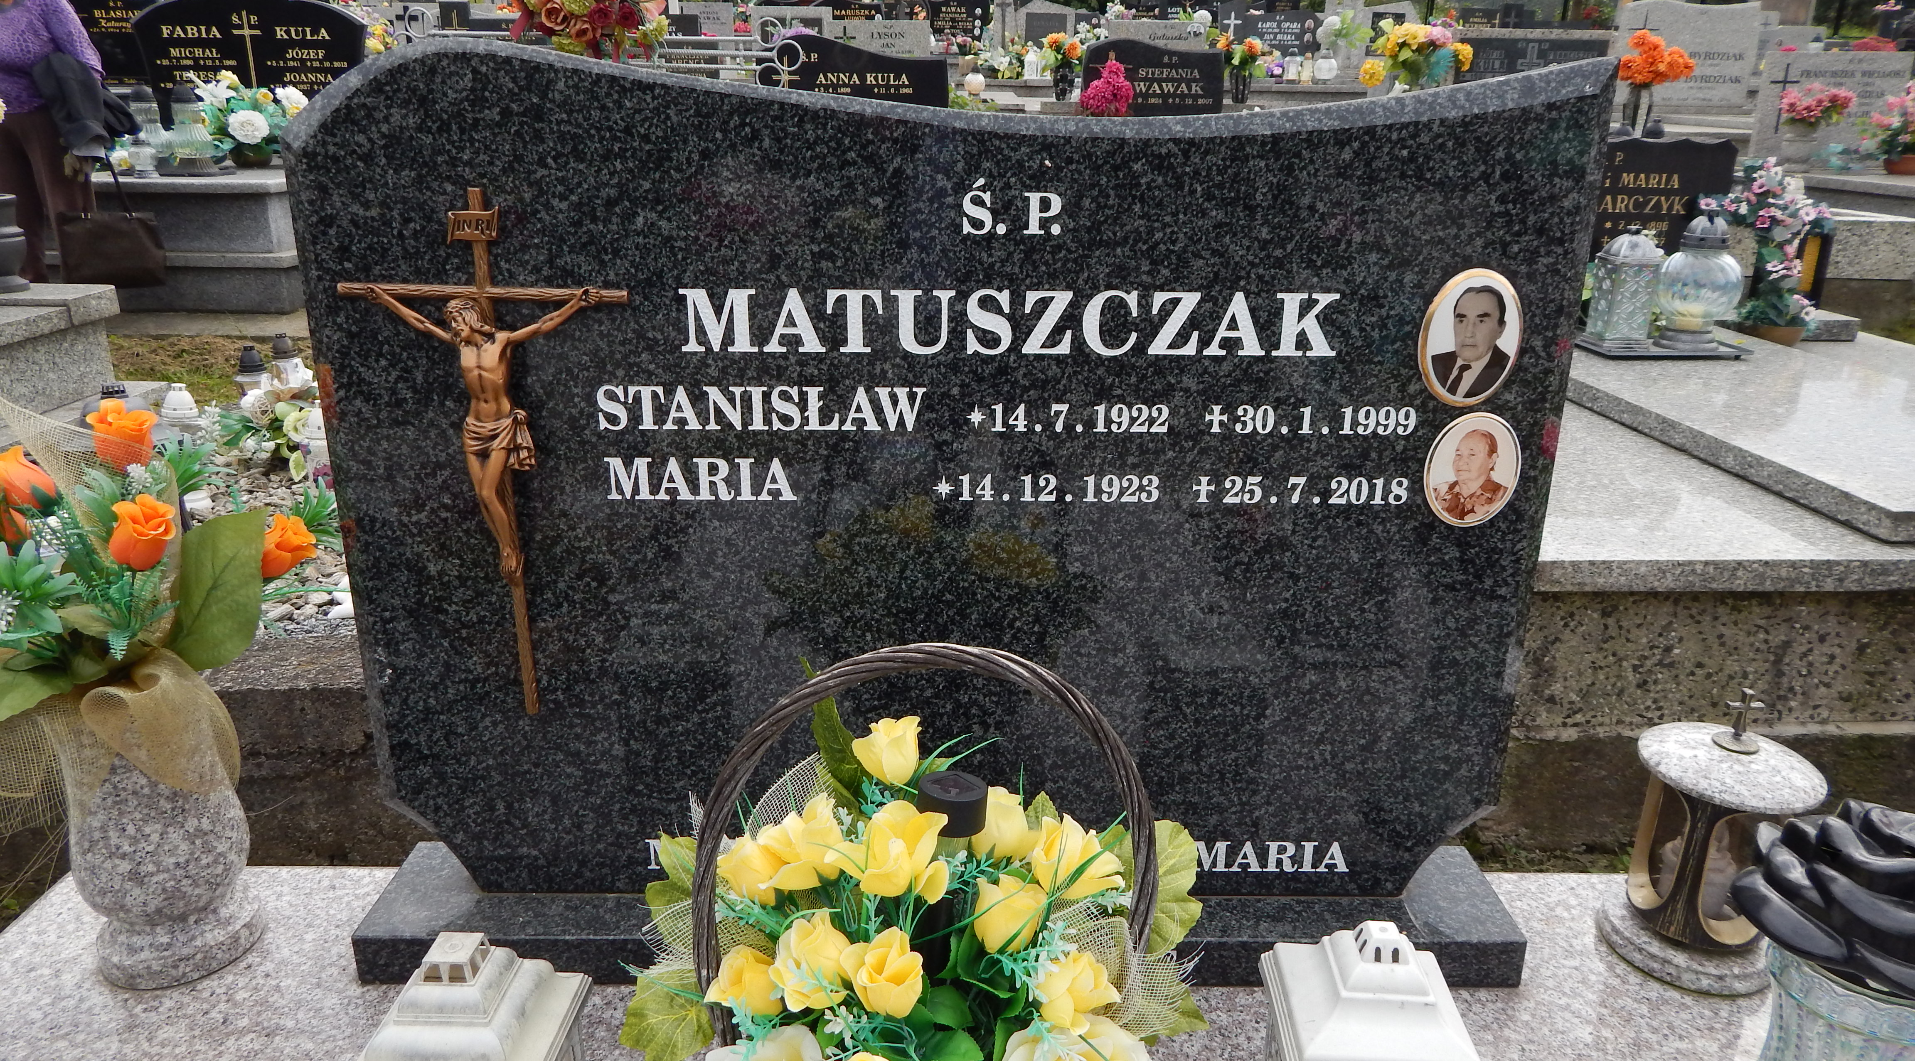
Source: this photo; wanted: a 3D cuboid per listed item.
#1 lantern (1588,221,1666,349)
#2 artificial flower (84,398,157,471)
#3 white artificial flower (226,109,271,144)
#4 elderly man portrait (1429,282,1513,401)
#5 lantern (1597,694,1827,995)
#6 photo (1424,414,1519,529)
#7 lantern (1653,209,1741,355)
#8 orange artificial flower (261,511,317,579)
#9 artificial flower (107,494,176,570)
[{"bbox_3d":[1.246,-0.462,2.380,0.133,0.216,0.133,0,17,0],"label":"lantern"},{"bbox_3d":[-0.734,-0.084,1.116,0.054,0.062,0.054,0,17,0],"label":"artificial flower"},{"bbox_3d":[-2.149,-1.225,3.860,0.128,0.105,0.085,0,17,0],"label":"white artificial flower"},{"bbox_3d":[0.442,-0.161,1.086,0.072,0.101,0.008,0,17,0],"label":"elderly man portrait"},{"bbox_3d":[0.720,0.279,1.207,0.165,0.272,0.165,0,17,0],"label":"lantern"},{"bbox_3d":[0.455,-0.052,1.121,0.084,0.104,0.011,0,17,0],"label":"photo"},{"bbox_3d":[1.378,-0.471,2.368,0.158,0.240,0.158,0,17,0],"label":"lantern"},{"bbox_3d":[-0.603,0.013,1.142,0.052,0.058,0.052,25,16,-8],"label":"orange artificial flower"},{"bbox_3d":[-0.697,0.001,1.087,0.050,0.063,0.050,0,17,0],"label":"artificial flower"}]

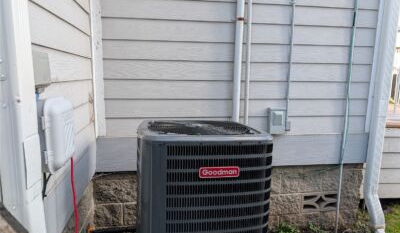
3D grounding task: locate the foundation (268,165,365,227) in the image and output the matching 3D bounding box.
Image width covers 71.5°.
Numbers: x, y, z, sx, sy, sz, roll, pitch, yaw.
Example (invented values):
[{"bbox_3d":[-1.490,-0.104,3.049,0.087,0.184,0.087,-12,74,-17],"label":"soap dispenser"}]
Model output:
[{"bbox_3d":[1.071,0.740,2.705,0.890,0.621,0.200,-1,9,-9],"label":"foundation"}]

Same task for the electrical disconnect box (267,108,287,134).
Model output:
[{"bbox_3d":[0.646,0.044,2.350,0.145,0.205,0.085,-1,9,-9],"label":"electrical disconnect box"}]

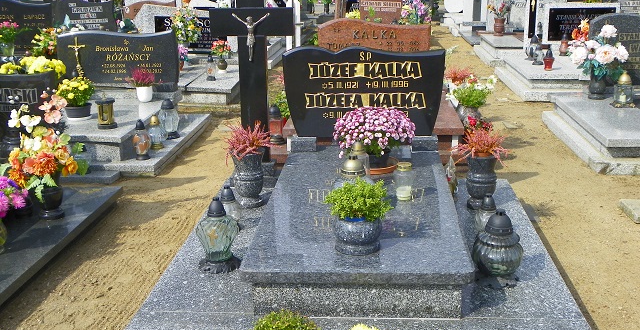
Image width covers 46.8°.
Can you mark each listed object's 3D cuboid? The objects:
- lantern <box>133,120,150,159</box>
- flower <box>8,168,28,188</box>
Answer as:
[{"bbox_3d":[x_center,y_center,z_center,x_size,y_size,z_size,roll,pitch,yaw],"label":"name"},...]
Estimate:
[{"bbox_3d":[-1.374,-0.200,5.720,0.138,0.300,0.138,0,17,4],"label":"lantern"},{"bbox_3d":[-1.736,0.072,4.250,0.105,0.105,0.080,-8,17,-22],"label":"flower"}]

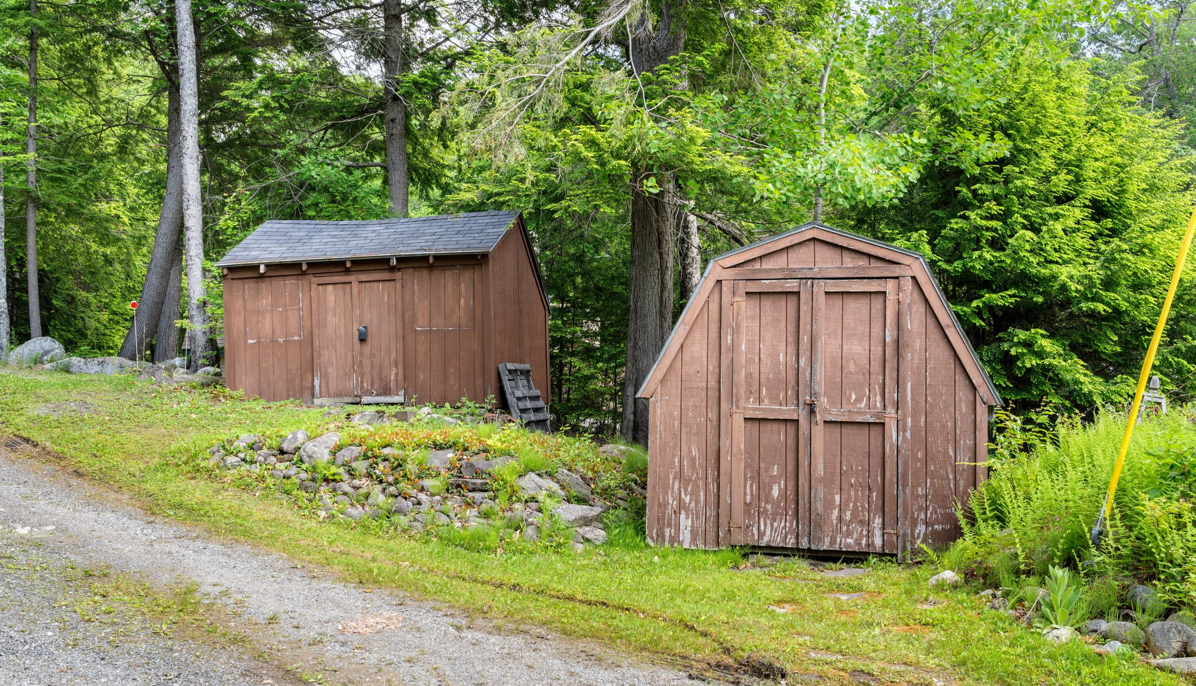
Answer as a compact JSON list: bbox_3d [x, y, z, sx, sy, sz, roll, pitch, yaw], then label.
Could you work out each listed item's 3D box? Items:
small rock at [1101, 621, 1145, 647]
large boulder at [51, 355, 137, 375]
[{"bbox_3d":[2.928,1.626,6.117,0.240,0.150,0.190,0,-2,25],"label":"small rock"},{"bbox_3d":[-7.882,0.344,17.200,1.378,0.314,0.750,0,0,0],"label":"large boulder"}]

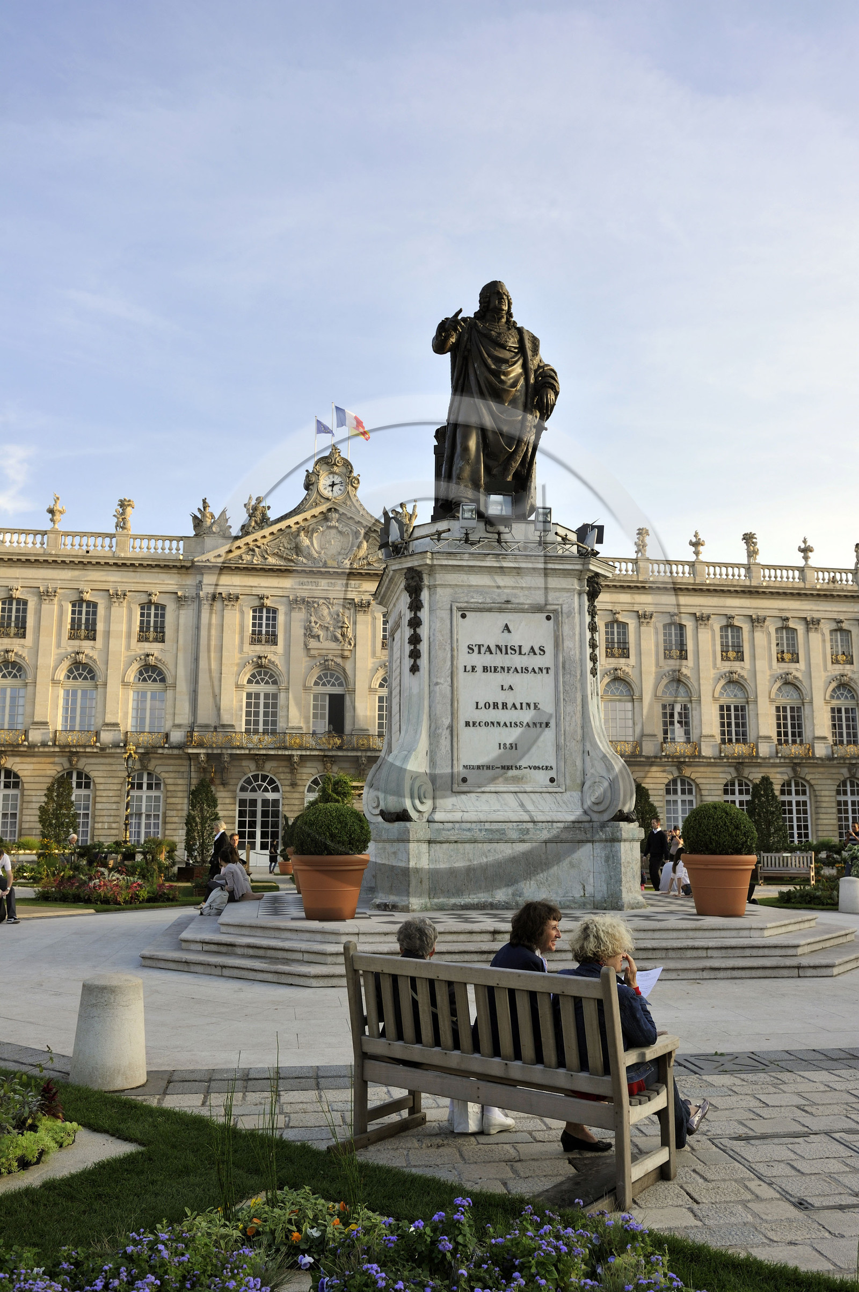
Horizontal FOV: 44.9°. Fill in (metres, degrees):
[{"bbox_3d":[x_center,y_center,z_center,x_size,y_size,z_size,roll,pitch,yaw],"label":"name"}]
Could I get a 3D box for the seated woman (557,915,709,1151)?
[{"bbox_3d":[0.996,1.914,5.106,0.500,1.220,1.000,-7,-12,36],"label":"seated woman"}]

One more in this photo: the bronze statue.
[{"bbox_3d":[1.116,-4.029,17.380,2.100,4.420,1.600,1,-10,-7],"label":"bronze statue"}]

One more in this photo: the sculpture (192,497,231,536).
[{"bbox_3d":[-12.716,-7.492,60.543,2.360,2.300,1.300,2,-10,-10],"label":"sculpture"}]

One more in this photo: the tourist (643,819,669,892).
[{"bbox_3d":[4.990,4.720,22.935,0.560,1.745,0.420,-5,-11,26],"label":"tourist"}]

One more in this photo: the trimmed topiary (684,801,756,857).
[{"bbox_3d":[3.934,2.472,14.090,1.020,0.740,1.020,0,-10,0],"label":"trimmed topiary"}]

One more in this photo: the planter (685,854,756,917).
[{"bbox_3d":[3.905,3.211,13.963,1.020,0.790,1.020,0,-10,0],"label":"planter"}]

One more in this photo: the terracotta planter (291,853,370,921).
[{"bbox_3d":[-1.249,3.060,13.261,1.000,0.810,1.000,1,-10,-7],"label":"terracotta planter"}]

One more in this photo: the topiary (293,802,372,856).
[{"bbox_3d":[-1.240,2.353,13.379,0.980,0.690,0.980,1,-10,-7],"label":"topiary"}]

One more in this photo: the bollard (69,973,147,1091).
[{"bbox_3d":[-2.057,2.468,6.717,0.495,0.660,0.495,0,-10,0],"label":"bollard"}]

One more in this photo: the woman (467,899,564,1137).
[{"bbox_3d":[0.590,1.911,5.227,0.500,1.260,0.800,-9,-13,42],"label":"woman"}]

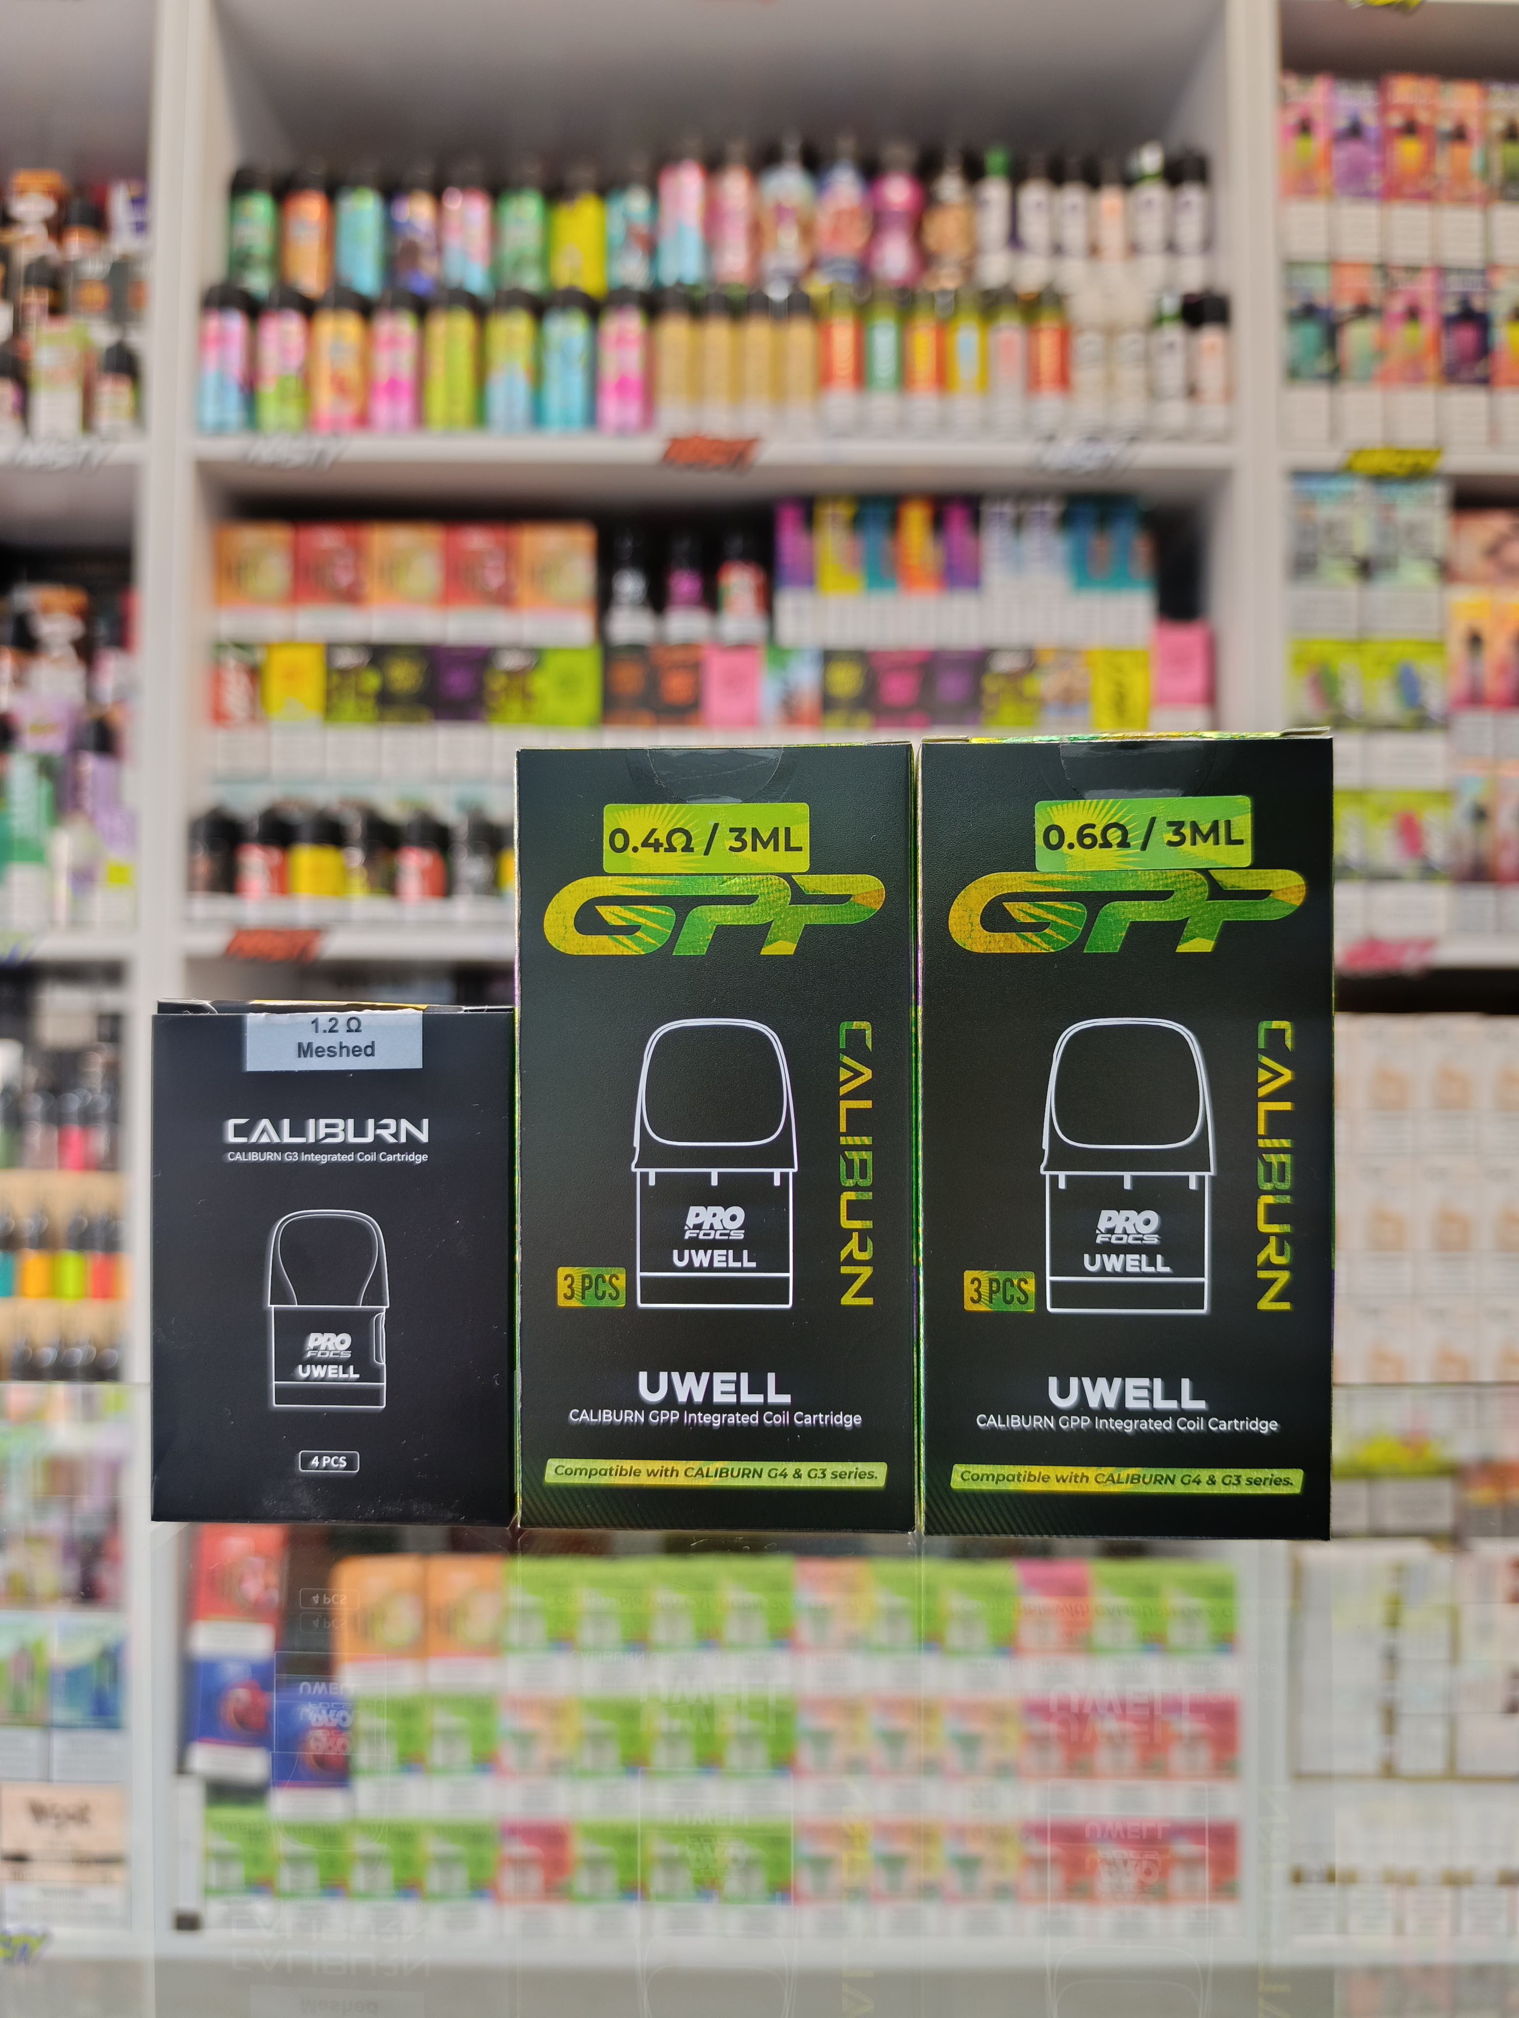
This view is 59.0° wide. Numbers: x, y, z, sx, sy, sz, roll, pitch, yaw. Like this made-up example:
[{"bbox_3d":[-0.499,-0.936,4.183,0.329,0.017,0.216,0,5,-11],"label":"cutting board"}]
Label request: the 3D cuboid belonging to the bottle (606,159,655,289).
[{"bbox_3d":[-0.092,-0.549,0.964,0.036,0.109,0.036,0,-2,0],"label":"bottle"}]

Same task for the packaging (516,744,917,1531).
[{"bbox_3d":[-0.006,0.021,0.233,0.065,0.130,0.021,0,-1,3],"label":"packaging"}]

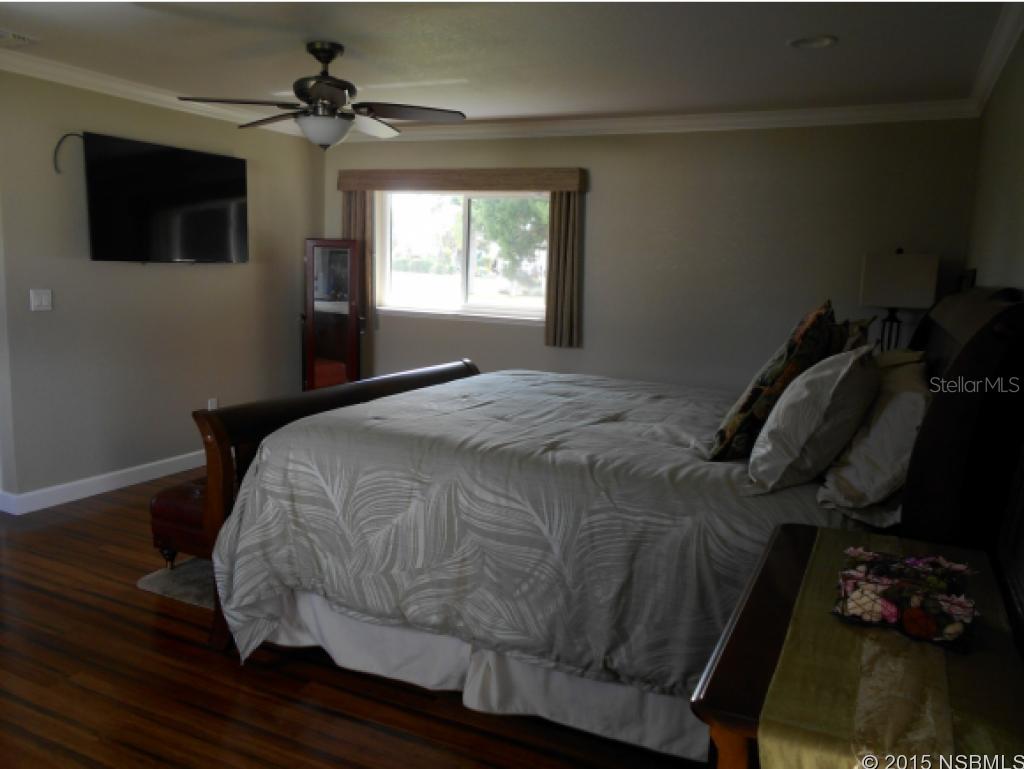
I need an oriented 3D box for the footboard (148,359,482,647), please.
[{"bbox_3d":[-0.682,0.435,3.701,0.250,0.930,1.880,7,10,26],"label":"footboard"}]

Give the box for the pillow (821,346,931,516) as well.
[{"bbox_3d":[1.126,0.100,2.326,0.200,0.450,0.700,22,17,23],"label":"pillow"}]

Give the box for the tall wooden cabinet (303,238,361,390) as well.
[{"bbox_3d":[-1.323,-0.249,5.636,0.400,1.600,0.330,0,10,-14],"label":"tall wooden cabinet"}]

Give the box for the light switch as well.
[{"bbox_3d":[-2.592,-0.463,4.247,0.012,0.116,0.116,7,10,26],"label":"light switch"}]

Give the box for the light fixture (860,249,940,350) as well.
[{"bbox_3d":[1.950,-0.289,3.943,0.330,0.790,0.330,7,10,26],"label":"light fixture"}]

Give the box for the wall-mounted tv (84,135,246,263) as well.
[{"bbox_3d":[-2.144,-1.132,4.867,0.060,0.700,1.210,7,10,26],"label":"wall-mounted tv"}]

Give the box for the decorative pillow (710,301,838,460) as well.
[{"bbox_3d":[0.955,-0.007,2.658,0.170,0.580,0.560,38,22,18],"label":"decorative pillow"}]

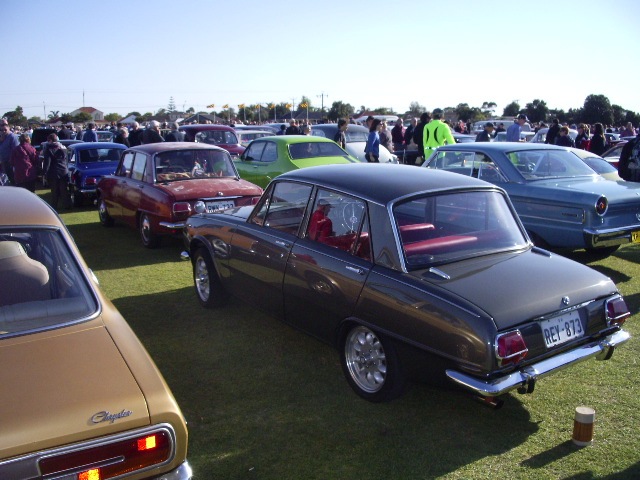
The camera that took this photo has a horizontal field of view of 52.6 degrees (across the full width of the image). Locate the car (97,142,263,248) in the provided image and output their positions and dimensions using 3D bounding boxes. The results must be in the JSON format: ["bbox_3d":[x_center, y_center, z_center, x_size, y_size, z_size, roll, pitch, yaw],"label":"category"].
[{"bbox_3d":[-2.220,-0.770,9.500,1.500,1.390,4.020,-7,12,-31],"label":"car"}]

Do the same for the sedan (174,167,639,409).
[{"bbox_3d":[0.250,0.090,5.020,1.490,1.370,4.000,-7,13,-34],"label":"sedan"}]

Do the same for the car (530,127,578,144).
[{"bbox_3d":[8.400,-3.280,23.000,1.660,1.450,4.300,-7,12,-31],"label":"car"}]

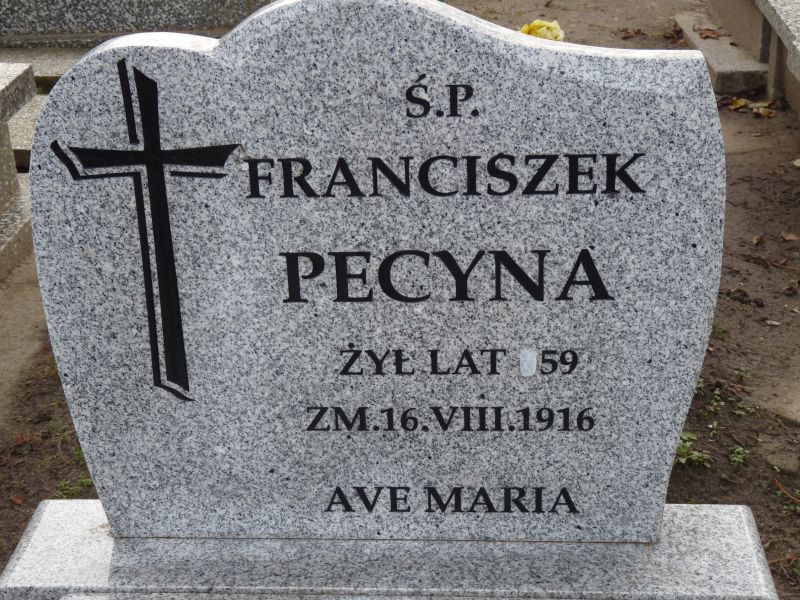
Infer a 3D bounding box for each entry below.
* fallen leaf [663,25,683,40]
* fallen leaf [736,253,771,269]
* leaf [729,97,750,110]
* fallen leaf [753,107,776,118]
[{"bbox_3d":[1.136,-1.115,6.262,0.083,0.032,0.071,2,23,10],"label":"fallen leaf"},{"bbox_3d":[0.922,-0.103,3.917,0.056,0.020,0.090,-23,30,-39],"label":"fallen leaf"},{"bbox_3d":[1.188,-0.688,5.257,0.077,0.028,0.065,3,24,12],"label":"leaf"},{"bbox_3d":[1.250,-0.643,5.153,0.082,0.023,0.070,3,24,13],"label":"fallen leaf"}]

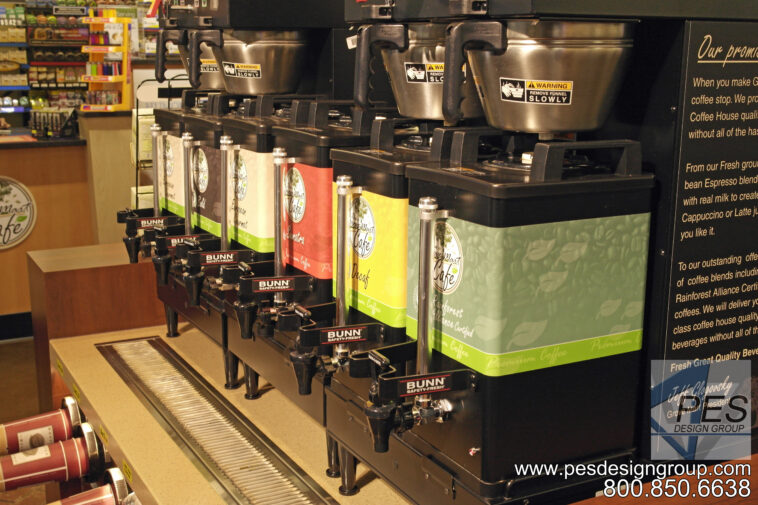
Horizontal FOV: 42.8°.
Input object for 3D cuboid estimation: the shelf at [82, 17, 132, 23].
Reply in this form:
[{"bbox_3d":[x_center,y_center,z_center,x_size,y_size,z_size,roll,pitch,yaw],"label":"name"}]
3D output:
[{"bbox_3d":[-1.402,-1.191,4.972,0.180,0.032,0.190,3,13,8],"label":"shelf"}]

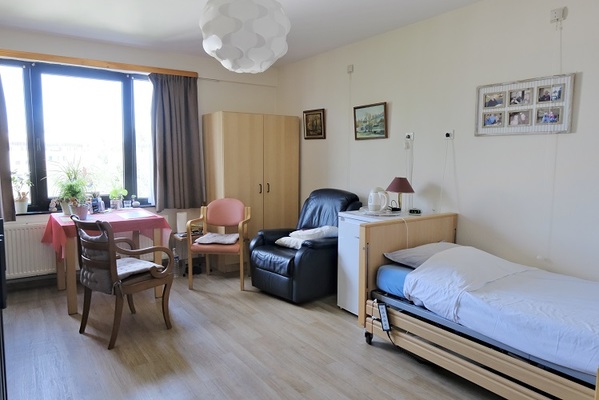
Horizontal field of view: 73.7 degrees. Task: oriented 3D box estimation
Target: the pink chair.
[{"bbox_3d":[-0.809,0.448,4.204,0.570,0.850,0.560,1,6,5],"label":"pink chair"}]

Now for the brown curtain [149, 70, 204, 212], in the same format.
[{"bbox_3d":[-1.391,-0.650,4.580,0.560,1.540,0.130,-4,8,-35],"label":"brown curtain"}]

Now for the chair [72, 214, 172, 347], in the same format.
[{"bbox_3d":[-1.326,0.559,3.017,0.535,0.875,0.540,5,8,37],"label":"chair"}]

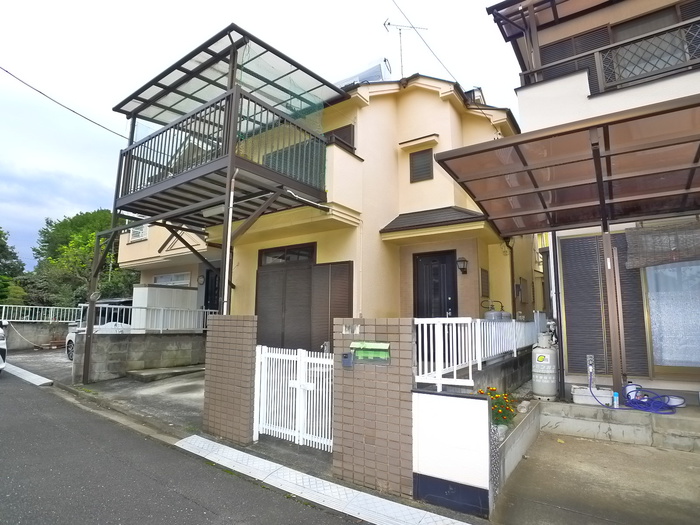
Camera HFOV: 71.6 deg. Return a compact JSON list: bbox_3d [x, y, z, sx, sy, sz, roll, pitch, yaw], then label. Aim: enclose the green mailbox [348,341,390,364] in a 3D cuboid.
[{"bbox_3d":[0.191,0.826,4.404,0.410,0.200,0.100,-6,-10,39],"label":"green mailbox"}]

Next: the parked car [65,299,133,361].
[{"bbox_3d":[-6.046,1.875,13.177,3.600,1.650,1.550,-5,-10,38],"label":"parked car"}]

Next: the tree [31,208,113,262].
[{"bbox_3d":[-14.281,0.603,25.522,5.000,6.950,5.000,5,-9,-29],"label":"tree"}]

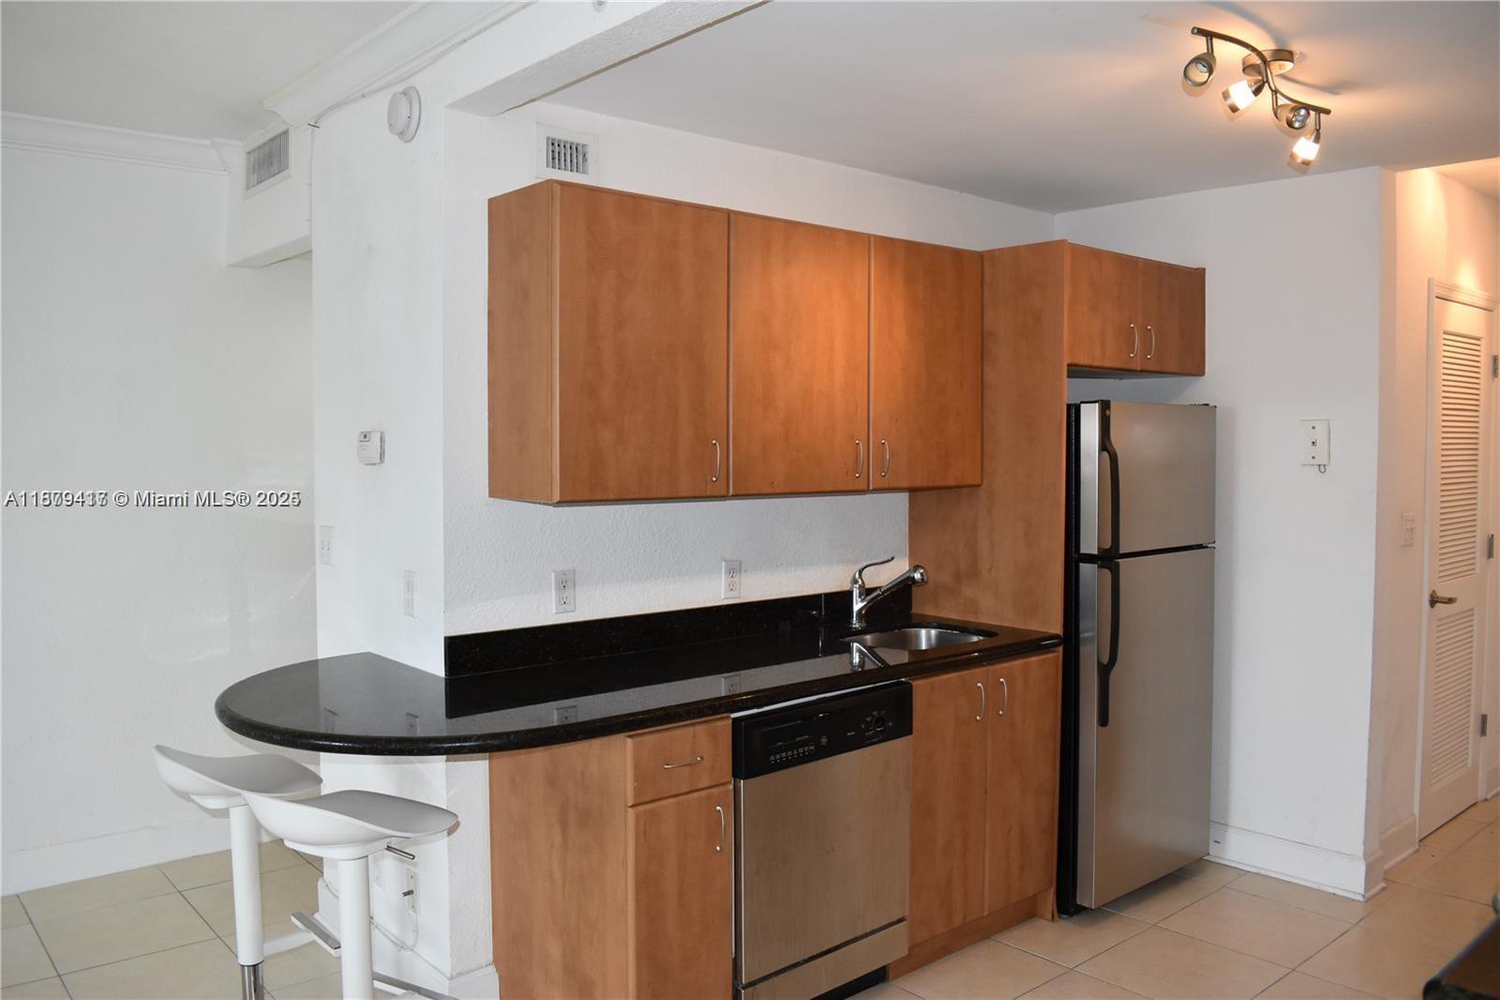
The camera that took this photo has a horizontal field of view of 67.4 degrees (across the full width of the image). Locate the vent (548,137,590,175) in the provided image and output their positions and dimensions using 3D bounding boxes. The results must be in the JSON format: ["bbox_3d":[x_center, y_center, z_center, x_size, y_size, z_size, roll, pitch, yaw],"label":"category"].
[{"bbox_3d":[-0.478,-0.914,2.987,0.129,0.084,0.018,-2,4,-39],"label":"vent"}]

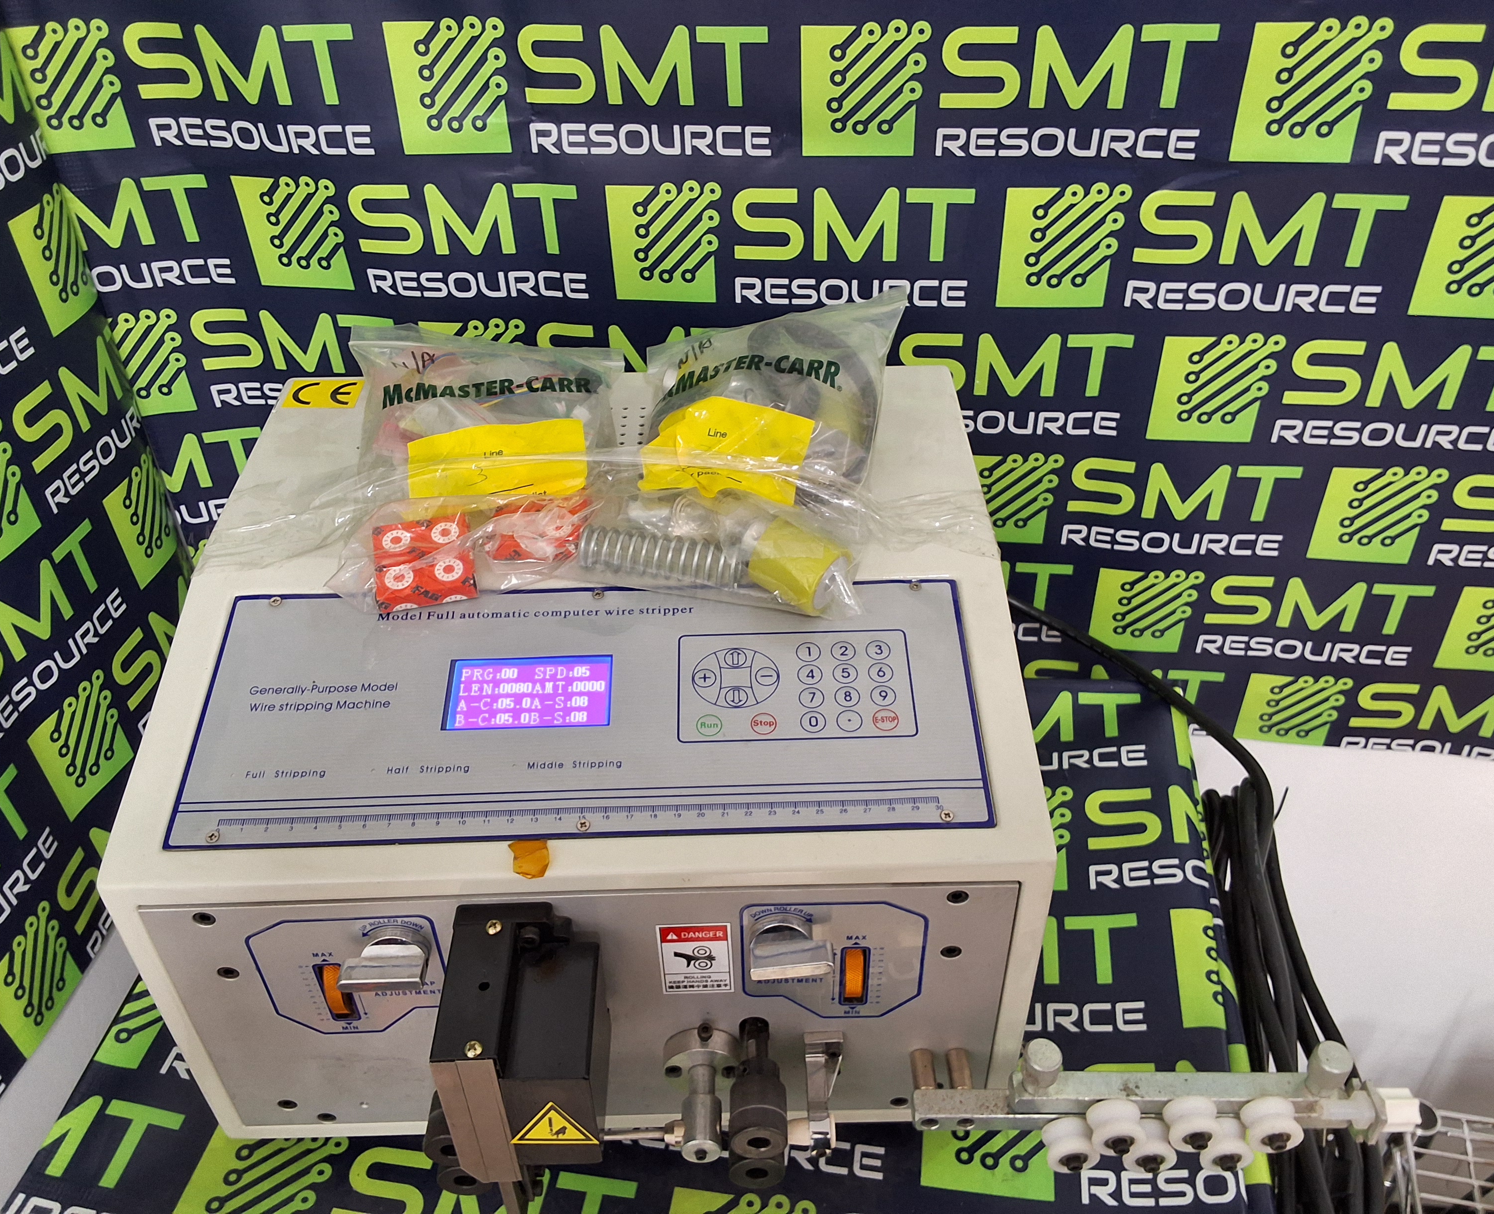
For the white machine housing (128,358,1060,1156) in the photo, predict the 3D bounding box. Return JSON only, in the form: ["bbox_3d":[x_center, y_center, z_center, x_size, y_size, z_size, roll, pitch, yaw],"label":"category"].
[{"bbox_3d":[-0.070,0.062,0.712,0.388,0.233,0.344,-1,40,0],"label":"white machine housing"}]

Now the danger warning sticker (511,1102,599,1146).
[{"bbox_3d":[-0.077,0.203,0.515,0.035,0.032,0.002,-1,40,0],"label":"danger warning sticker"}]

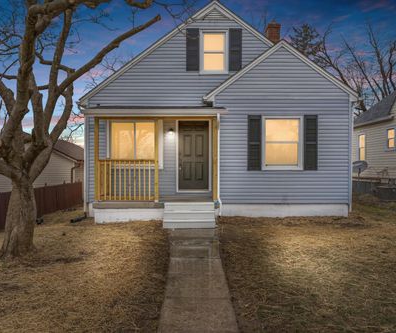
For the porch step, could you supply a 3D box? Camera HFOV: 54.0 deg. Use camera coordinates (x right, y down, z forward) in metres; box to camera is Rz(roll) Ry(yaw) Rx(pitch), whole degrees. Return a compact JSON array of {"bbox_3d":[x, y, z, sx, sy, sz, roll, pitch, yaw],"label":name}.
[{"bbox_3d":[-0.200,1.167,9.400,1.220,0.560,0.660,0,0,0],"label":"porch step"}]

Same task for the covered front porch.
[{"bbox_3d":[-1.020,-0.050,10.380,3.320,2.940,1.950,0,0,0],"label":"covered front porch"}]

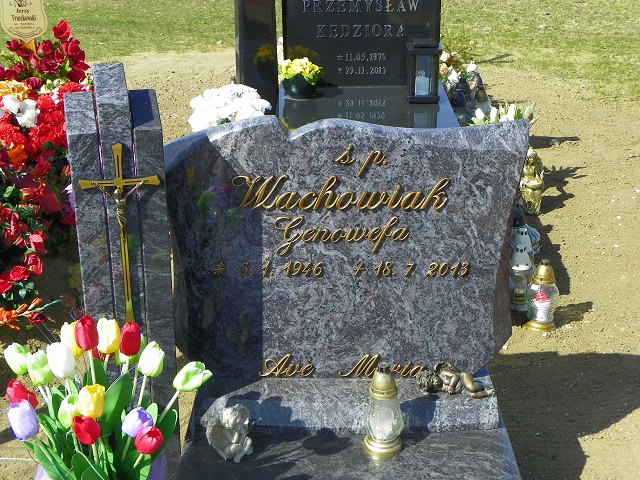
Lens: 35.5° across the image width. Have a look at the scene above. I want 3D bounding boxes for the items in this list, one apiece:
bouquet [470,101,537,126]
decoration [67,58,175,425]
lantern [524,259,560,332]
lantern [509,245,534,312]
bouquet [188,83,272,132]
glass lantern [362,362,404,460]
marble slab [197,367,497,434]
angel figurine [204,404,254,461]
[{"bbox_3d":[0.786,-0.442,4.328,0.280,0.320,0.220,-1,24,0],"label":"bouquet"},{"bbox_3d":[-0.378,0.137,2.017,0.170,0.978,0.100,-6,24,-11],"label":"decoration"},{"bbox_3d":[0.718,0.172,3.223,0.110,0.230,0.110,-1,24,0],"label":"lantern"},{"bbox_3d":[0.677,0.125,3.333,0.090,0.226,0.090,-1,24,0],"label":"lantern"},{"bbox_3d":[-0.384,-0.506,4.370,0.360,0.350,0.330,-1,24,0],"label":"bouquet"},{"bbox_3d":[0.134,0.346,2.079,0.084,0.205,0.084,-1,24,0],"label":"glass lantern"},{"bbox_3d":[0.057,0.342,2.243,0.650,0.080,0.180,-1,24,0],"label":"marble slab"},{"bbox_3d":[-0.191,0.394,2.099,0.095,0.106,0.078,-8,25,-16],"label":"angel figurine"}]

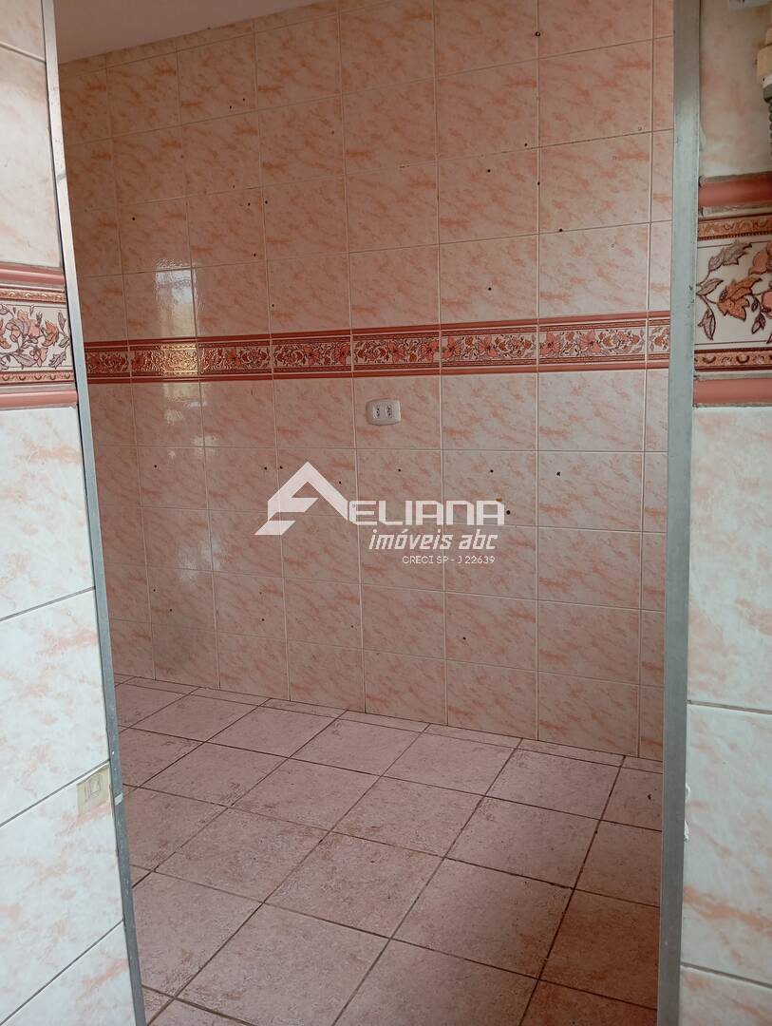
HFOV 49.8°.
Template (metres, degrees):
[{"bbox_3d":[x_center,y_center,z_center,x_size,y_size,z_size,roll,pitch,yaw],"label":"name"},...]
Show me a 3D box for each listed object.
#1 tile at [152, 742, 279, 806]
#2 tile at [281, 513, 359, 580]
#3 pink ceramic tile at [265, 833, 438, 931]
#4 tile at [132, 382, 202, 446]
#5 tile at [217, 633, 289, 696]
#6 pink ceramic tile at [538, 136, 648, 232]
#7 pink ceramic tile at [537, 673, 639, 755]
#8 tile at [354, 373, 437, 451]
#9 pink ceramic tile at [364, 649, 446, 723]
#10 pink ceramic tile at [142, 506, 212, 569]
[{"bbox_3d":[-0.557,0.861,2.736,0.341,0.010,0.340,3,11,25],"label":"tile"},{"bbox_3d":[-0.246,0.134,3.119,0.330,0.249,0.010,3,11,25],"label":"tile"},{"bbox_3d":[-0.070,0.939,2.118,0.339,0.010,0.339,3,11,25],"label":"pink ceramic tile"},{"bbox_3d":[-0.872,-0.394,3.330,0.332,0.254,0.010,3,11,25],"label":"tile"},{"bbox_3d":[-0.534,0.614,3.340,0.331,0.251,0.010,3,11,25],"label":"tile"},{"bbox_3d":[0.622,-0.979,2.487,0.330,0.250,0.010,3,11,24],"label":"pink ceramic tile"},{"bbox_3d":[0.682,0.676,2.809,0.332,0.249,0.010,3,11,25],"label":"pink ceramic tile"},{"bbox_3d":[0.041,-0.346,2.883,0.330,0.250,0.010,3,11,25],"label":"tile"},{"bbox_3d":[0.070,0.641,3.054,0.329,0.245,0.010,3,11,25],"label":"pink ceramic tile"},{"bbox_3d":[-0.839,0.102,3.343,0.325,0.245,0.010,3,11,25],"label":"pink ceramic tile"}]

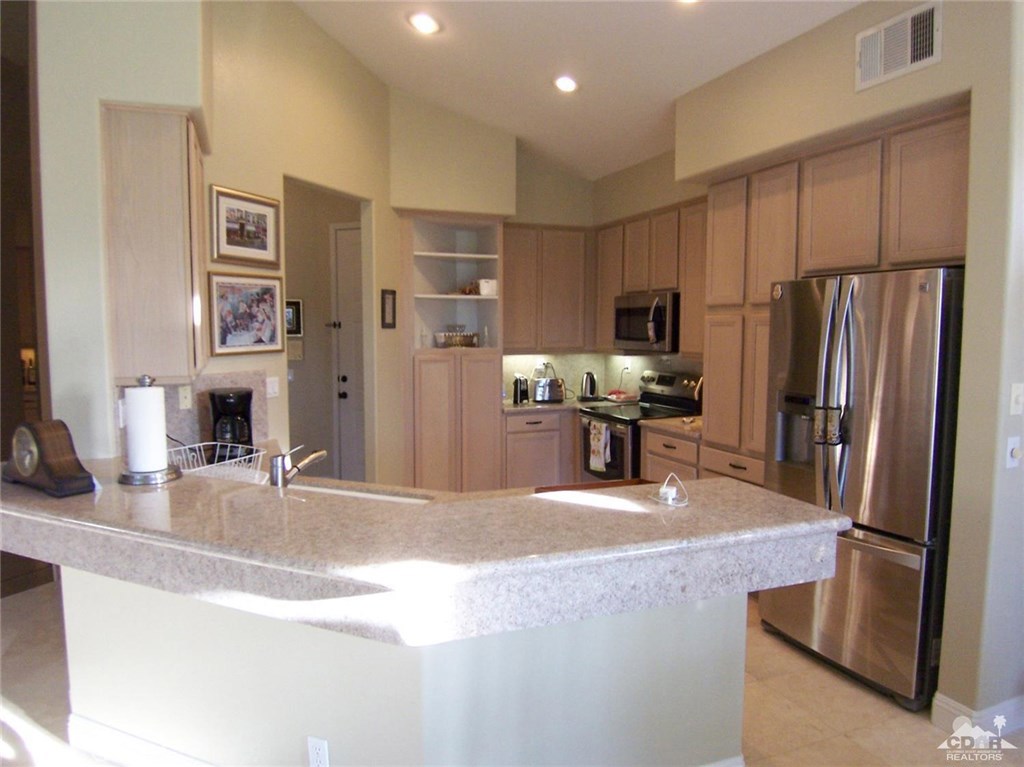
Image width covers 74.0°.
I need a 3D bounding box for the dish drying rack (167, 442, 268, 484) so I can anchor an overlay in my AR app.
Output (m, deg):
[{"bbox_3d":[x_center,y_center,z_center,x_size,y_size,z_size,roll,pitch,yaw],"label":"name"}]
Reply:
[{"bbox_3d":[-1.238,0.347,2.706,0.340,0.130,0.390,2,5,28],"label":"dish drying rack"}]

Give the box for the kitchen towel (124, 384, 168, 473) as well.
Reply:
[{"bbox_3d":[-1.238,0.144,2.316,0.128,0.280,0.128,-2,5,-24],"label":"kitchen towel"}]

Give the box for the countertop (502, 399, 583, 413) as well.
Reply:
[{"bbox_3d":[0.181,0.203,5.850,0.825,0.044,0.640,-2,5,-23],"label":"countertop"}]

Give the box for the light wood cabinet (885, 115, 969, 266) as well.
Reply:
[{"bbox_3d":[2.040,-0.806,2.949,0.606,0.611,0.466,-2,5,-23],"label":"light wood cabinet"}]

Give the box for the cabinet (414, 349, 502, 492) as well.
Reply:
[{"bbox_3d":[-0.532,0.398,5.556,0.737,1.373,0.601,-2,5,-23],"label":"cabinet"}]

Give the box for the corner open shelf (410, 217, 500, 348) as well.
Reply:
[{"bbox_3d":[-0.523,-0.784,5.437,0.752,1.014,0.543,-2,5,-23],"label":"corner open shelf"}]

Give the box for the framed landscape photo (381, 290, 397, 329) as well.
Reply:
[{"bbox_3d":[-0.872,-0.525,4.828,0.020,0.268,0.205,2,5,21],"label":"framed landscape photo"}]

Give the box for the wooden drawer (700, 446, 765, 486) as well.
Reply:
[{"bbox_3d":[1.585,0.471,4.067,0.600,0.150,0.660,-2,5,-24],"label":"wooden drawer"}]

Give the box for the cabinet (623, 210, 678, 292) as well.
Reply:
[{"bbox_3d":[1.200,-0.982,5.218,0.340,0.597,0.742,-2,5,-23],"label":"cabinet"}]

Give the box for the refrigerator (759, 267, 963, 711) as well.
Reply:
[{"bbox_3d":[1.806,0.402,3.226,0.844,1.778,0.883,-2,5,-23],"label":"refrigerator"}]

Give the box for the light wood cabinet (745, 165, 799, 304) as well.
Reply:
[{"bbox_3d":[1.675,-0.800,3.795,0.606,0.742,0.354,-2,5,-23],"label":"light wood cabinet"}]

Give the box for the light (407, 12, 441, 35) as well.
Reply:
[{"bbox_3d":[-0.499,-2.063,3.888,0.175,0.040,0.175,13,-1,0],"label":"light"}]

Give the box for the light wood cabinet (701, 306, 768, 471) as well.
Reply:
[{"bbox_3d":[1.593,-0.011,4.007,0.620,0.830,0.720,-2,5,-24],"label":"light wood cabinet"}]

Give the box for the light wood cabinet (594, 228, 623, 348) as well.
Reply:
[{"bbox_3d":[0.948,-0.798,5.804,0.330,1.080,0.450,-2,5,-24],"label":"light wood cabinet"}]

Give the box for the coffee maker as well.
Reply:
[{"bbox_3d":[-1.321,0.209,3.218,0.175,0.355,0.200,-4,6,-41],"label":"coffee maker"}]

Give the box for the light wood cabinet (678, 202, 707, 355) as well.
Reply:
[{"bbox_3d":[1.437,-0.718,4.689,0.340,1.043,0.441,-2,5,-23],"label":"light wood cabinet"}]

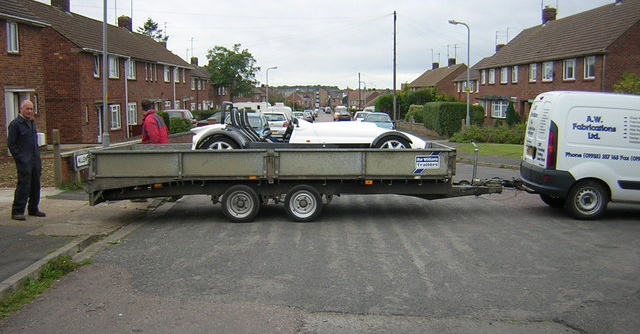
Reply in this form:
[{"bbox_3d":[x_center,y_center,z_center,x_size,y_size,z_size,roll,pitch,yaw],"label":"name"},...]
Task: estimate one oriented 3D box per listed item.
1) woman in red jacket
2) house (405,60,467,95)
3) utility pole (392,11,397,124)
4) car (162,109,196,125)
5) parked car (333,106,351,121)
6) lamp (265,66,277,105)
[{"bbox_3d":[-2.993,-0.394,12.032,0.330,1.630,0.460,5,8,35],"label":"woman in red jacket"},{"bbox_3d":[21.345,-13.346,113.217,8.400,9.200,29.000,0,6,0],"label":"house"},{"bbox_3d":[5.598,-7.359,49.486,0.260,8.240,0.260,0,6,0],"label":"utility pole"},{"bbox_3d":[-9.350,-2.773,40.948,3.650,1.480,1.660,0,6,0],"label":"car"},{"bbox_3d":[2.176,-5.233,65.830,1.720,1.460,4.100,0,6,0],"label":"parked car"},{"bbox_3d":[-4.242,-6.181,57.671,0.950,5.000,0.280,0,6,0],"label":"lamp"}]

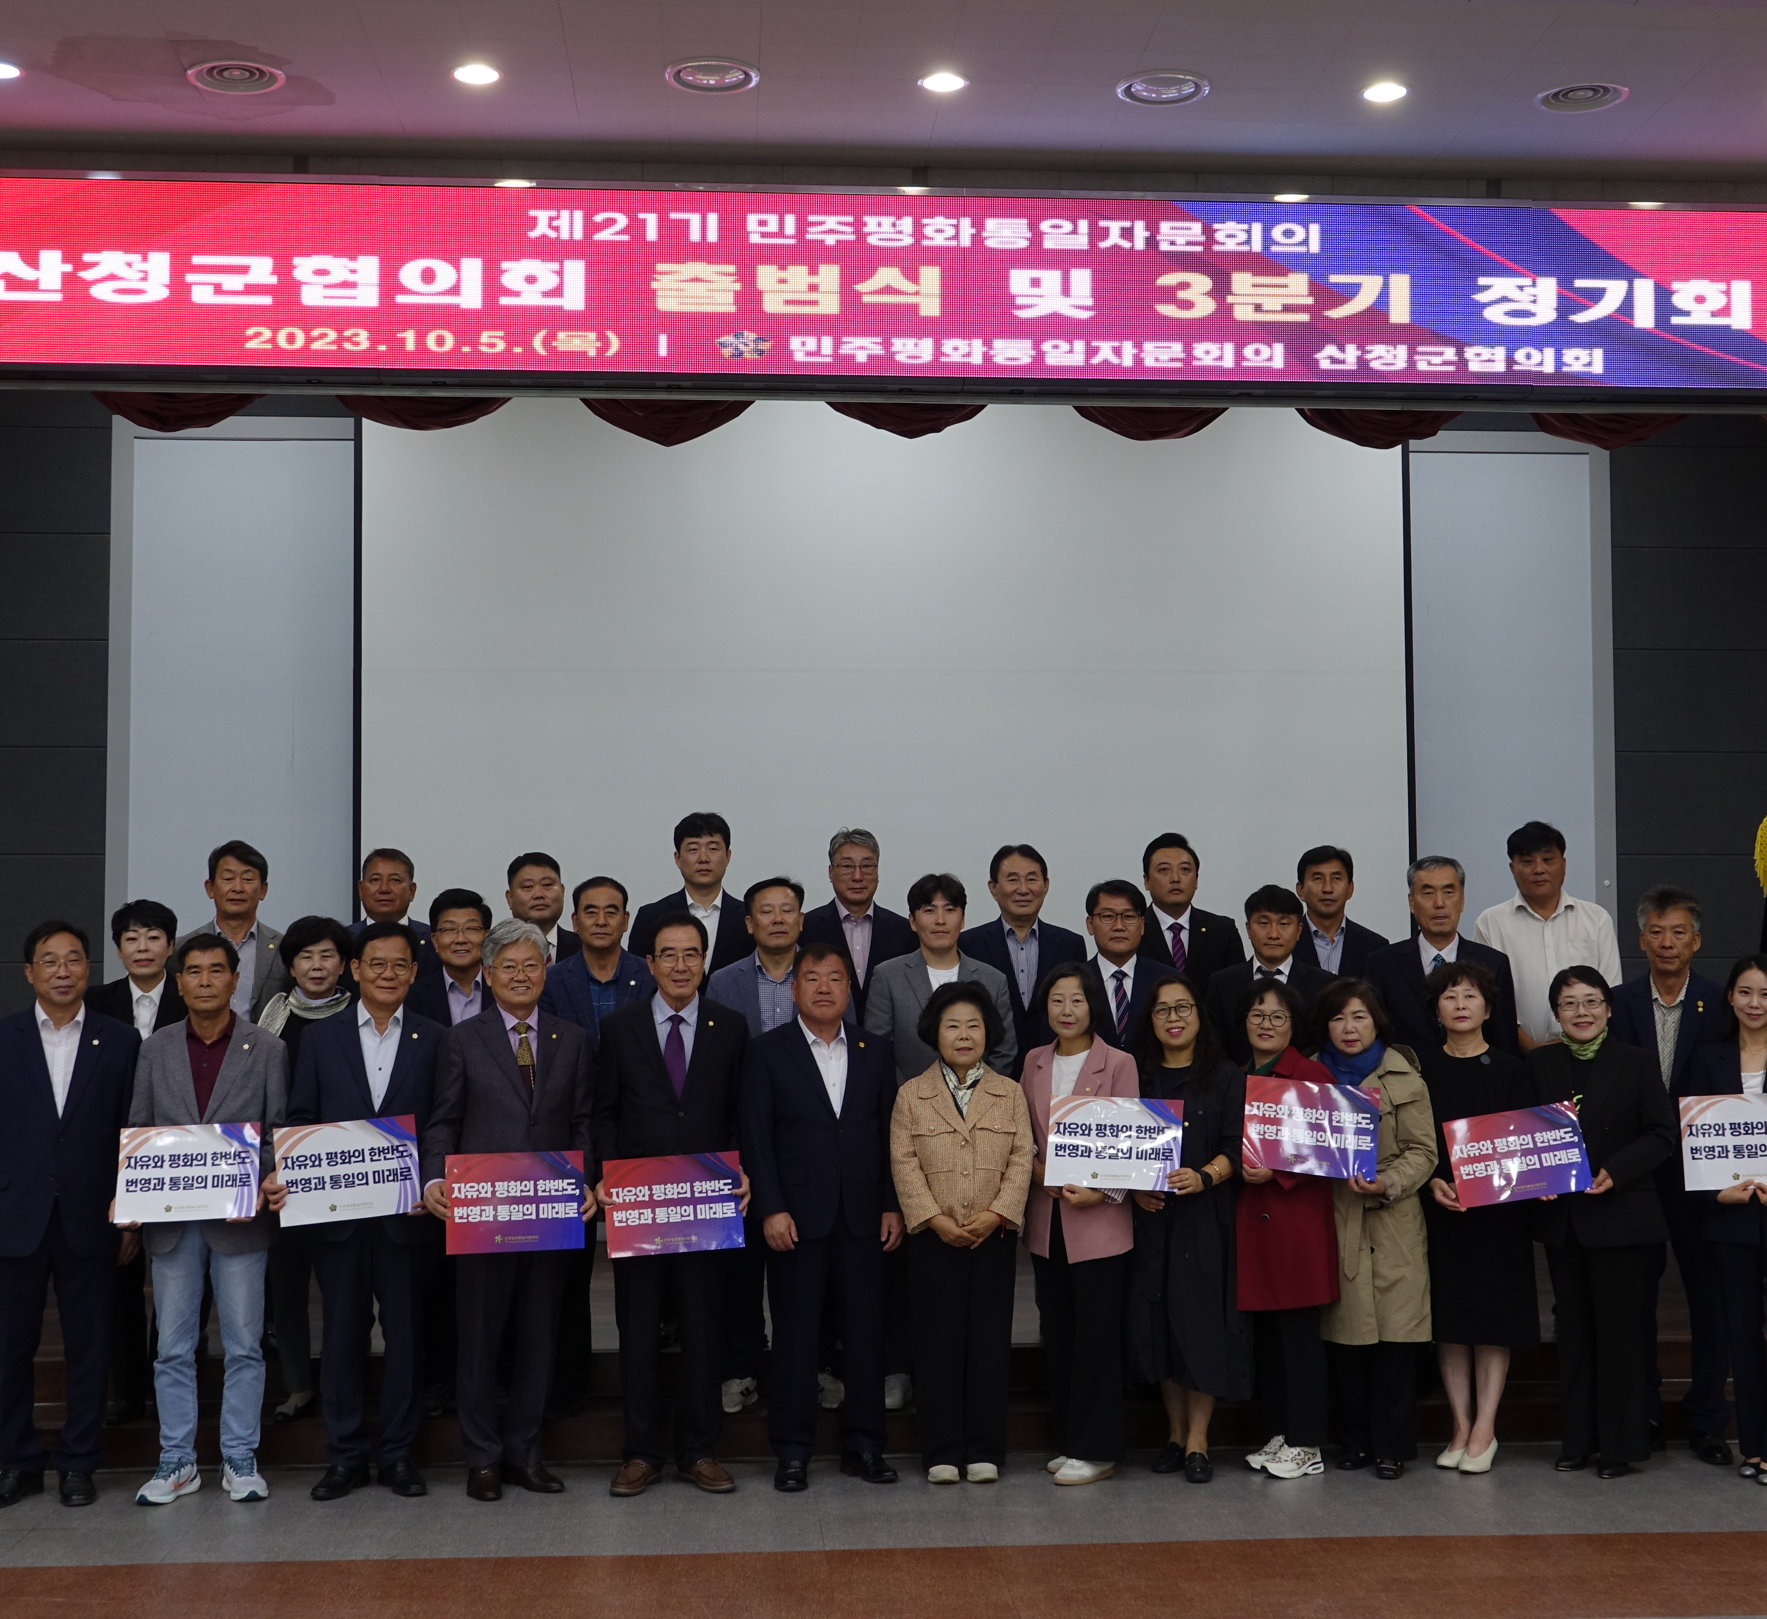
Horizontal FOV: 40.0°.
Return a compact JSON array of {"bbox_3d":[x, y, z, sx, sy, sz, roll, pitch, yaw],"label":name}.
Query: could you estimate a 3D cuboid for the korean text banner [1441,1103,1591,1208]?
[{"bbox_3d":[1.982,1.082,7.580,0.415,0.294,0.030,-12,-19,10],"label":"korean text banner"}]

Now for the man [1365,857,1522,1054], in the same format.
[{"bbox_3d":[1.885,1.062,8.192,0.520,1.804,0.330,-1,-3,9],"label":"man"}]

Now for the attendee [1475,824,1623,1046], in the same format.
[{"bbox_3d":[2.358,0.944,8.557,0.540,1.796,0.310,0,-3,5],"label":"attendee"}]

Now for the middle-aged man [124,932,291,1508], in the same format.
[{"bbox_3d":[-2.073,1.230,7.444,0.500,1.701,0.380,0,-3,-11],"label":"middle-aged man"}]

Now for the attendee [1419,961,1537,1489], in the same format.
[{"bbox_3d":[1.908,1.285,7.743,0.420,1.598,0.350,-1,-3,10],"label":"attendee"}]

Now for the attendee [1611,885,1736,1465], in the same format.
[{"bbox_3d":[2.590,1.175,7.958,0.510,1.852,0.330,-1,-3,10],"label":"attendee"}]

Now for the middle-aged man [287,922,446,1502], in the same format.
[{"bbox_3d":[-1.593,1.208,7.413,0.510,1.723,0.380,0,-3,-6],"label":"middle-aged man"}]

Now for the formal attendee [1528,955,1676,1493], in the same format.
[{"bbox_3d":[2.245,1.283,7.610,0.480,1.584,0.360,-1,-3,16],"label":"formal attendee"}]

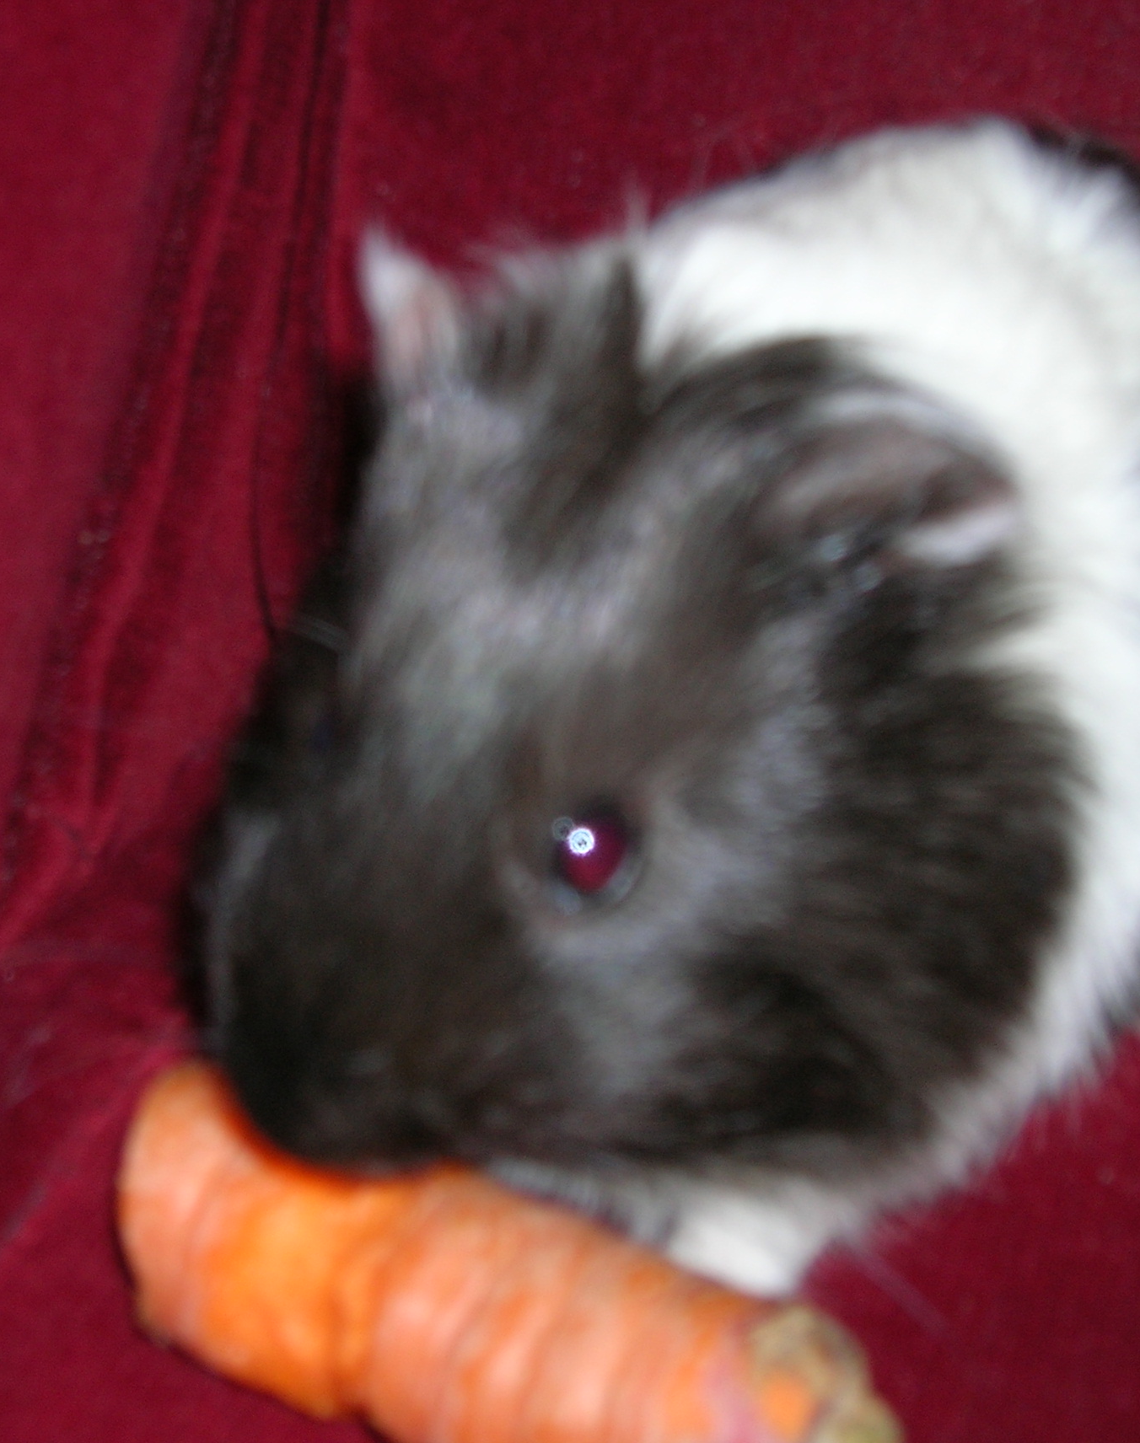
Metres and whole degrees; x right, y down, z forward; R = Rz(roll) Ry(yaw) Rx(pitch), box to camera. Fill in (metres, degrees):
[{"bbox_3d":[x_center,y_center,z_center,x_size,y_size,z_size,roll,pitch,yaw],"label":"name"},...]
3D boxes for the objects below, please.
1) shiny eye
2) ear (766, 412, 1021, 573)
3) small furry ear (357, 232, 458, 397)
[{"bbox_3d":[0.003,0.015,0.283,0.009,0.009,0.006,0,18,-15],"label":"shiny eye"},{"bbox_3d":[0.036,-0.026,0.292,0.027,0.018,0.010,13,31,-13],"label":"ear"},{"bbox_3d":[-0.019,-0.049,0.308,0.009,0.019,0.015,-29,26,-37],"label":"small furry ear"}]

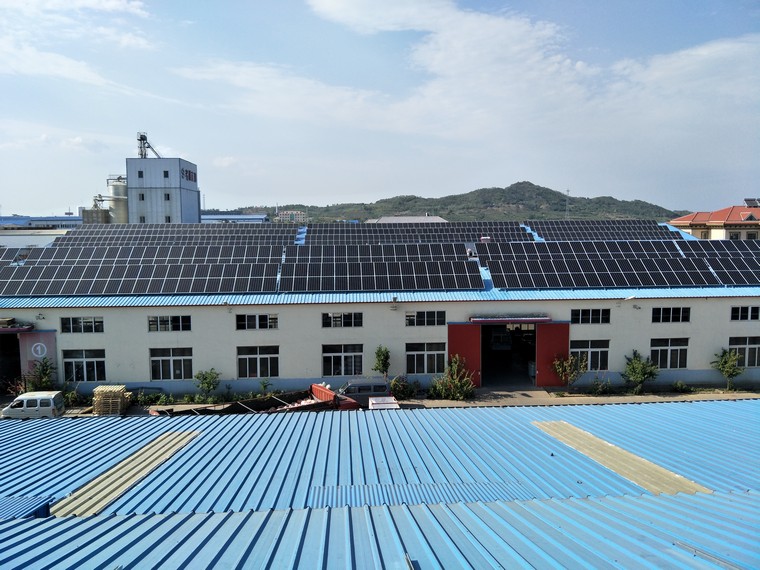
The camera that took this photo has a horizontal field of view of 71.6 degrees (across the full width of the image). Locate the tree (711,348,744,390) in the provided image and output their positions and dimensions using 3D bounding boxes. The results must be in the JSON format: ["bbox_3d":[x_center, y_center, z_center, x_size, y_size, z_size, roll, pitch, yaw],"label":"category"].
[{"bbox_3d":[24.633,6.020,37.600,2.274,3.034,2.160,-1,6,-3],"label":"tree"}]

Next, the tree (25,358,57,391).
[{"bbox_3d":[-22.628,6.445,35.179,2.070,3.396,1.900,-1,5,-3],"label":"tree"}]

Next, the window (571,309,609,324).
[{"bbox_3d":[15.338,2.304,38.320,2.920,1.100,0.150,-1,5,-3],"label":"window"}]

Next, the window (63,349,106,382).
[{"bbox_3d":[-20.607,5.633,36.875,2.930,2.300,0.150,-1,5,-3],"label":"window"}]

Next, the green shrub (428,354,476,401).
[{"bbox_3d":[4.956,6.237,35.988,3.305,3.028,2.600,-1,5,-3],"label":"green shrub"}]

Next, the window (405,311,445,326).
[{"bbox_3d":[3.344,2.457,37.726,2.876,1.046,0.150,-1,6,-3],"label":"window"}]

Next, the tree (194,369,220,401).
[{"bbox_3d":[-11.665,6.749,35.635,1.732,2.244,1.600,-1,5,-3],"label":"tree"}]

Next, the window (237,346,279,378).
[{"bbox_3d":[-8.590,5.409,37.119,2.822,2.235,0.180,-1,5,-3],"label":"window"}]

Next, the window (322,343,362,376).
[{"bbox_3d":[-2.649,5.414,37.733,2.860,2.254,0.150,-1,6,-3],"label":"window"}]

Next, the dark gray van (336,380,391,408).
[{"bbox_3d":[-1.121,7.161,33.990,3.700,1.800,1.550,-1,5,-3],"label":"dark gray van"}]

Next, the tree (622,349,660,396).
[{"bbox_3d":[18.081,6.073,36.706,2.716,3.069,2.300,-1,5,-3],"label":"tree"}]

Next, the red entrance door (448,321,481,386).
[{"bbox_3d":[6.064,5.096,37.667,2.389,4.713,0.120,-1,5,-3],"label":"red entrance door"}]

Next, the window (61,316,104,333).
[{"bbox_3d":[-20.624,2.791,36.520,2.876,1.046,0.150,-1,6,-3],"label":"window"}]

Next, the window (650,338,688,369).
[{"bbox_3d":[21.380,5.079,38.942,2.860,2.254,0.150,-1,6,-3],"label":"window"}]

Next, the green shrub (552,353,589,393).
[{"bbox_3d":[13.229,6.112,36.778,2.703,2.848,2.200,-1,5,-3],"label":"green shrub"}]

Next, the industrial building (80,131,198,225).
[{"bbox_3d":[-63.534,-20.191,142.791,25.000,37.700,14.500,-1,5,-3],"label":"industrial building"}]

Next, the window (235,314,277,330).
[{"bbox_3d":[-8.621,2.615,37.184,2.920,1.100,0.150,-1,5,-3],"label":"window"}]

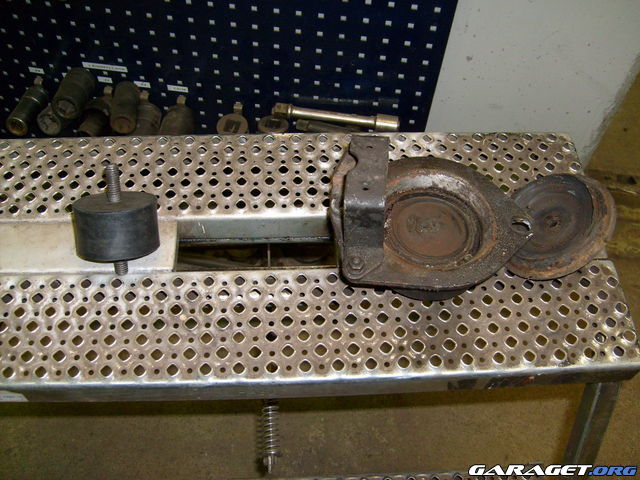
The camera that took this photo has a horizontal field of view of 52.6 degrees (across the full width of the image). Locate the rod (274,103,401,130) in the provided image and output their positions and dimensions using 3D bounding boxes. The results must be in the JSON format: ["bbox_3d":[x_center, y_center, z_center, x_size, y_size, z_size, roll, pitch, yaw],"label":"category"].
[{"bbox_3d":[0.031,-0.237,1.247,0.239,0.031,0.031,7,56,2],"label":"rod"}]

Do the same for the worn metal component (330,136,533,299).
[{"bbox_3d":[0.100,-0.023,0.574,0.181,0.058,0.146,-1,57,-3],"label":"worn metal component"}]

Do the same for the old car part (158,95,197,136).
[{"bbox_3d":[-0.276,-0.230,1.279,0.064,0.064,0.080,2,63,-2],"label":"old car part"}]

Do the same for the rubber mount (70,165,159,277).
[{"bbox_3d":[-0.174,-0.016,0.554,0.070,0.098,0.070,-1,19,-4],"label":"rubber mount"}]

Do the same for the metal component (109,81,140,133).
[{"bbox_3d":[-0.376,-0.257,1.252,0.047,0.047,0.092,-3,63,-5],"label":"metal component"}]

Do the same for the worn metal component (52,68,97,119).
[{"bbox_3d":[-0.476,-0.284,1.255,0.052,0.052,0.099,5,47,4],"label":"worn metal component"}]

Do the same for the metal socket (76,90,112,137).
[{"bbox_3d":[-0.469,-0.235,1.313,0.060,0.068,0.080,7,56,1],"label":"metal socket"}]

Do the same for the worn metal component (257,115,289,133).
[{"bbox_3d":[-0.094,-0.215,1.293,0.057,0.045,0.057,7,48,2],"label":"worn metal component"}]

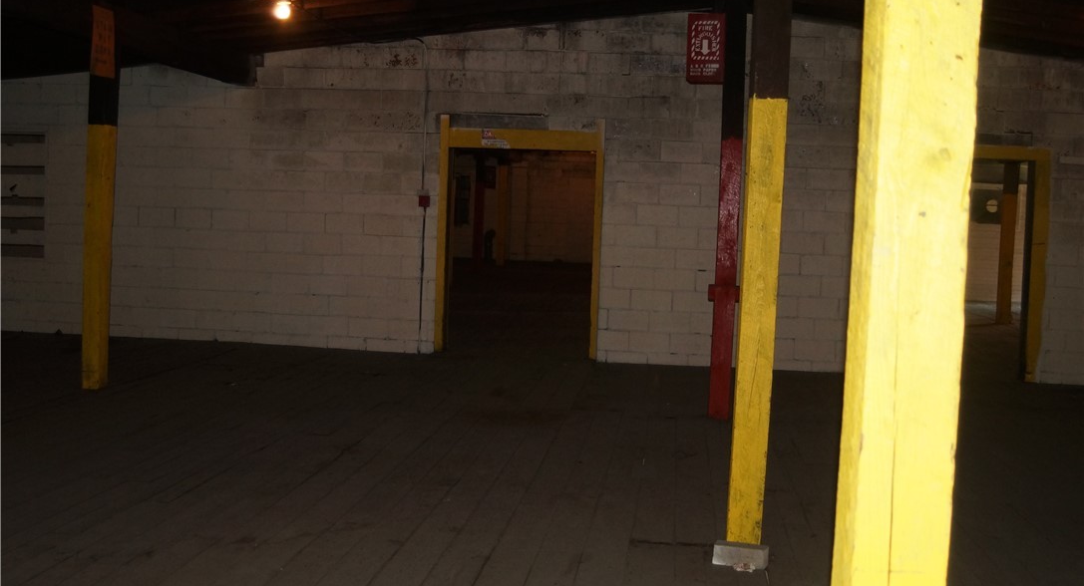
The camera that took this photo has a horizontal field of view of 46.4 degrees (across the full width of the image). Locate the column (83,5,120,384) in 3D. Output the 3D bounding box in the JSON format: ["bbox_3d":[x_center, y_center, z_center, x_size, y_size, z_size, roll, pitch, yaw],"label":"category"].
[{"bbox_3d":[-3.269,-0.698,9.327,0.150,2.820,0.150,3,4,6],"label":"column"}]

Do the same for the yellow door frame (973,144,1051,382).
[{"bbox_3d":[3.978,-0.288,11.864,1.380,2.210,0.250,3,4,6],"label":"yellow door frame"}]

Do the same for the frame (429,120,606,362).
[{"bbox_3d":[-0.210,-0.539,12.334,1.588,2.330,0.250,3,4,6],"label":"frame"}]

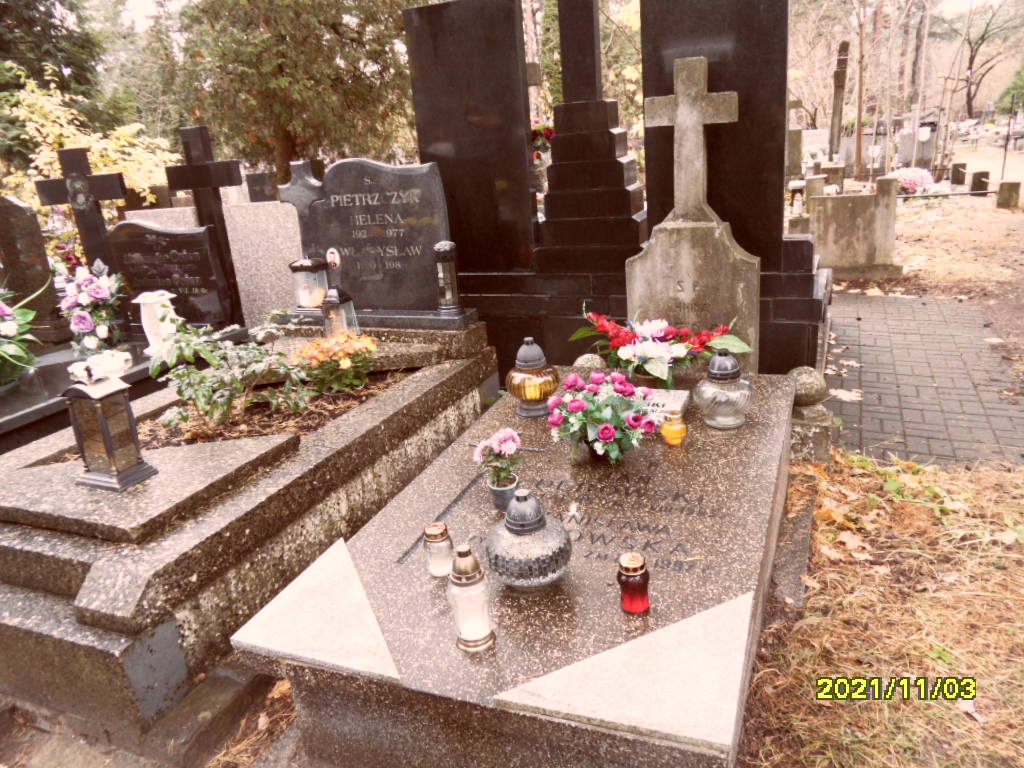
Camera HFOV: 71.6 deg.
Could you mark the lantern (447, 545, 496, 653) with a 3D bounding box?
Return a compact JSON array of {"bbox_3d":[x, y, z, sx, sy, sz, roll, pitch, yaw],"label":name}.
[{"bbox_3d":[-0.080,0.409,1.378,0.088,0.215,0.088,-3,17,3],"label":"lantern"}]

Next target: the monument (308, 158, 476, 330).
[{"bbox_3d":[-0.725,-0.775,3.920,1.020,0.910,0.200,4,20,21],"label":"monument"}]

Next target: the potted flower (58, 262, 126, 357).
[{"bbox_3d":[-2.233,-0.412,3.770,0.360,0.490,0.300,4,20,21],"label":"potted flower"}]

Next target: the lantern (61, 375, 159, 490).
[{"bbox_3d":[-1.229,0.150,2.152,0.197,0.305,0.149,3,19,22],"label":"lantern"}]

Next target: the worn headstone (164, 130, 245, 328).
[{"bbox_3d":[-1.740,-0.886,4.142,0.494,1.142,0.100,3,19,22],"label":"worn headstone"}]

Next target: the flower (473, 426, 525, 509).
[{"bbox_3d":[-0.038,0.249,2.182,0.157,0.244,0.150,-4,19,1],"label":"flower"}]

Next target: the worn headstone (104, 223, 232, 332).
[{"bbox_3d":[-2.025,-0.657,4.200,0.778,0.614,0.080,3,19,22],"label":"worn headstone"}]

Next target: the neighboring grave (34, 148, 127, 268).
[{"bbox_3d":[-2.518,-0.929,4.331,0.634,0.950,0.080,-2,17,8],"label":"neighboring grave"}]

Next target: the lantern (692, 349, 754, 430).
[{"bbox_3d":[0.777,0.009,2.582,0.222,0.276,0.222,4,20,21],"label":"lantern"}]

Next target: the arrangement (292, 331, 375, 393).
[{"bbox_3d":[-0.881,-0.116,3.470,0.390,0.260,0.380,4,20,21],"label":"arrangement"}]

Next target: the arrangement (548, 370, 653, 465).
[{"bbox_3d":[0.260,0.085,2.123,0.330,0.265,0.300,-3,17,3],"label":"arrangement"}]

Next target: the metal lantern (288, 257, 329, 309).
[{"bbox_3d":[-1.114,-0.535,3.876,0.155,0.295,0.145,2,18,18],"label":"metal lantern"}]

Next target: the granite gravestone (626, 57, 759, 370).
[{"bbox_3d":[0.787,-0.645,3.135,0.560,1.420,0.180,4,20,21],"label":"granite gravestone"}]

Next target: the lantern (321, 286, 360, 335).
[{"bbox_3d":[-0.883,-0.335,3.645,0.145,0.305,0.140,2,18,18],"label":"lantern"}]

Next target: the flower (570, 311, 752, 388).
[{"bbox_3d":[0.627,-0.136,2.976,0.690,0.302,0.320,4,20,21],"label":"flower"}]

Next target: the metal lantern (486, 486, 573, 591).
[{"bbox_3d":[0.035,0.382,1.808,0.221,0.241,0.221,-4,19,1],"label":"metal lantern"}]

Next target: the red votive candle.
[{"bbox_3d":[0.288,0.462,1.675,0.076,0.138,0.076,4,20,21],"label":"red votive candle"}]

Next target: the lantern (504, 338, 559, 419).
[{"bbox_3d":[0.073,-0.035,2.842,0.218,0.304,0.218,-4,19,1],"label":"lantern"}]

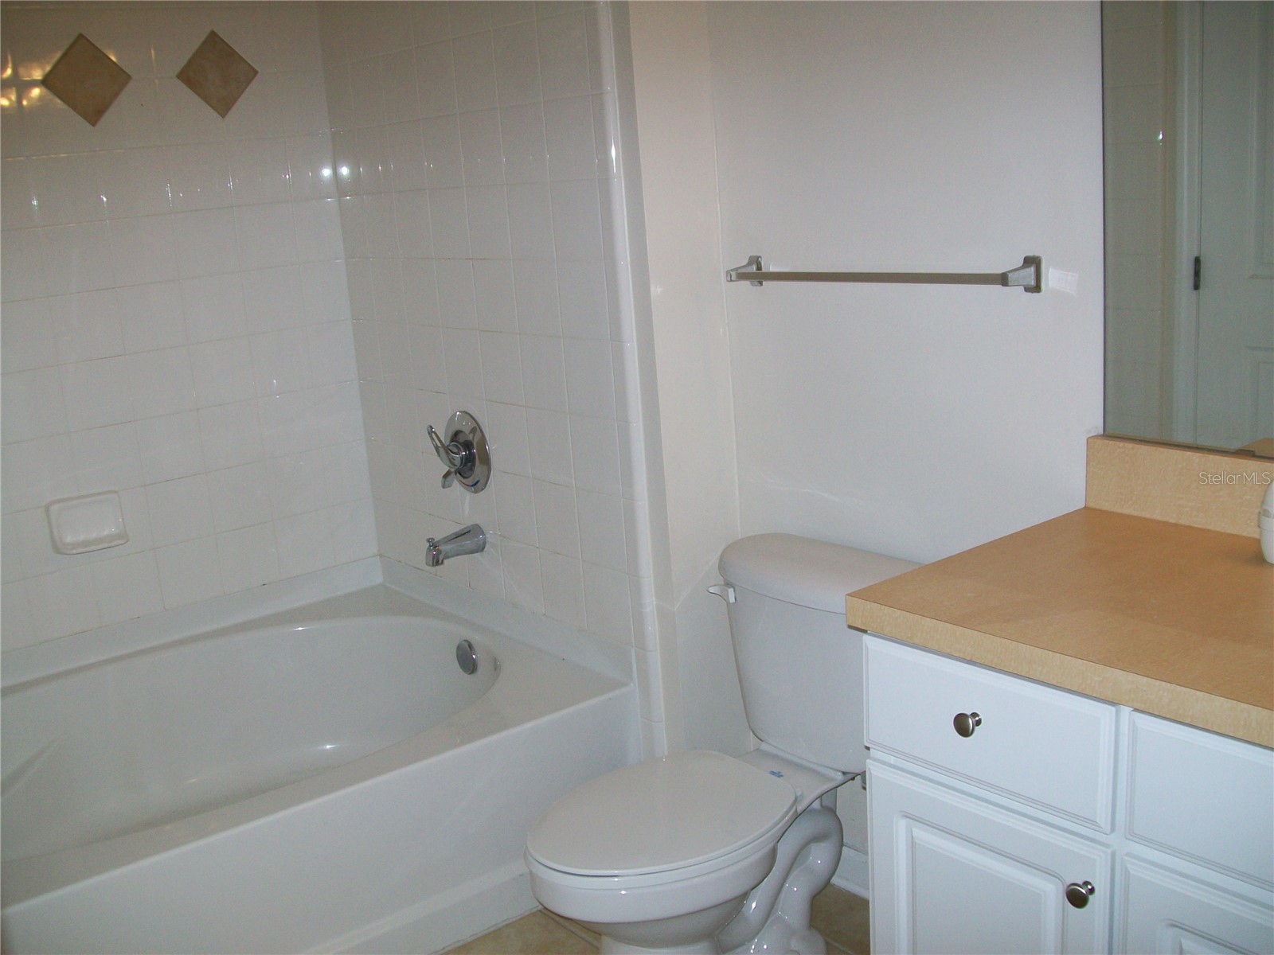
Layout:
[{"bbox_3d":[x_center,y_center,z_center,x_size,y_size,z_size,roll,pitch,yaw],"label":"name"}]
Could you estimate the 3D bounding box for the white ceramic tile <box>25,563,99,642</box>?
[{"bbox_3d":[-1.279,0.281,2.958,0.152,0.152,0.009,-15,17,-37],"label":"white ceramic tile"}]

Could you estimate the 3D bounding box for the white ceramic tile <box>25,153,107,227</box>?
[{"bbox_3d":[-1.233,-0.624,2.868,0.152,0.151,0.010,-14,17,-38],"label":"white ceramic tile"}]

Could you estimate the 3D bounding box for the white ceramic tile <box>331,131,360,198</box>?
[{"bbox_3d":[-0.698,-0.759,3.212,0.010,0.152,0.129,-15,17,-38],"label":"white ceramic tile"}]

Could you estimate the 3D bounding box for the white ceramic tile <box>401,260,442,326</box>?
[{"bbox_3d":[-0.493,-0.426,3.057,0.010,0.152,0.152,-15,17,-38],"label":"white ceramic tile"}]

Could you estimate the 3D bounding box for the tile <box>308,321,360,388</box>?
[{"bbox_3d":[-0.761,-0.308,3.306,0.119,0.151,0.009,-15,17,-37],"label":"tile"}]

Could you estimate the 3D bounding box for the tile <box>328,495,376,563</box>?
[{"bbox_3d":[-0.731,0.133,3.418,0.123,0.151,0.010,-14,17,-38],"label":"tile"}]

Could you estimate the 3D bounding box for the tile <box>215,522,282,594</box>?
[{"bbox_3d":[-0.954,0.197,3.260,0.152,0.152,0.009,-14,16,-37],"label":"tile"}]

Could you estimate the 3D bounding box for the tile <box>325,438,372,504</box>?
[{"bbox_3d":[-0.737,-0.013,3.388,0.123,0.151,0.010,-14,17,-38],"label":"tile"}]

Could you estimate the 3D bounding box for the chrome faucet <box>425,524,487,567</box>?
[{"bbox_3d":[-0.424,0.158,3.031,0.142,0.073,0.062,-14,16,-37],"label":"chrome faucet"}]

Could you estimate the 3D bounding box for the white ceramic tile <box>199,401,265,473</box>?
[{"bbox_3d":[-0.965,-0.101,3.156,0.152,0.152,0.009,-15,17,-37],"label":"white ceramic tile"}]

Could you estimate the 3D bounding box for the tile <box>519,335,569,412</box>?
[{"bbox_3d":[-0.188,-0.214,2.710,0.009,0.151,0.151,-15,17,-37],"label":"tile"}]

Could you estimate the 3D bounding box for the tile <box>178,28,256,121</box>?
[{"bbox_3d":[-0.954,-0.916,3.012,0.010,0.143,0.143,12,-24,50],"label":"tile"}]

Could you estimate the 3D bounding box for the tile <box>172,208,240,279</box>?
[{"bbox_3d":[-0.994,-0.541,3.054,0.152,0.152,0.009,-15,17,-37],"label":"tile"}]

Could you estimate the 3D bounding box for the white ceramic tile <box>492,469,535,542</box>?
[{"bbox_3d":[-0.262,0.065,2.889,0.009,0.152,0.152,-15,17,-37],"label":"white ceramic tile"}]

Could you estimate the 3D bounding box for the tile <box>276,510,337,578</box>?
[{"bbox_3d":[-0.830,0.164,3.317,0.152,0.152,0.009,-15,17,-37],"label":"tile"}]

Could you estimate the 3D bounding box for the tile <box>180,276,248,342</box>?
[{"bbox_3d":[-0.996,-0.398,3.124,0.152,0.152,0.009,-14,16,-37],"label":"tile"}]

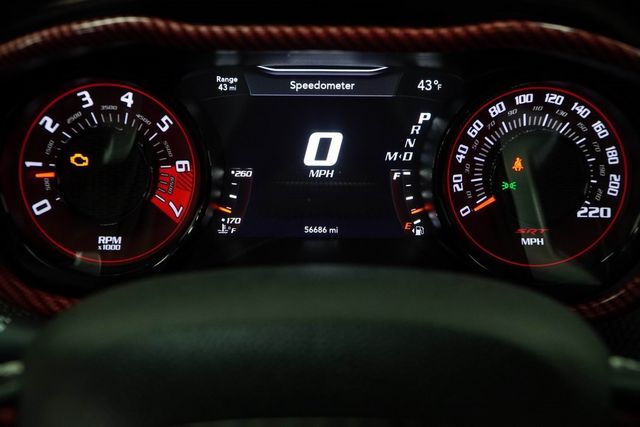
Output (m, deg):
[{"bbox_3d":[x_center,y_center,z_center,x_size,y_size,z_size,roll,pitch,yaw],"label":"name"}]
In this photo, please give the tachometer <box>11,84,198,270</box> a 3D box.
[{"bbox_3d":[-0.119,-0.020,0.510,0.103,0.102,0.030,0,3,1],"label":"tachometer"}]

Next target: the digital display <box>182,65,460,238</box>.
[{"bbox_3d":[0.001,-0.034,0.510,0.153,0.096,0.020,0,3,1],"label":"digital display"}]

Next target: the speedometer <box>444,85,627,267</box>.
[{"bbox_3d":[0.119,-0.021,0.510,0.100,0.100,0.030,0,3,1],"label":"speedometer"}]

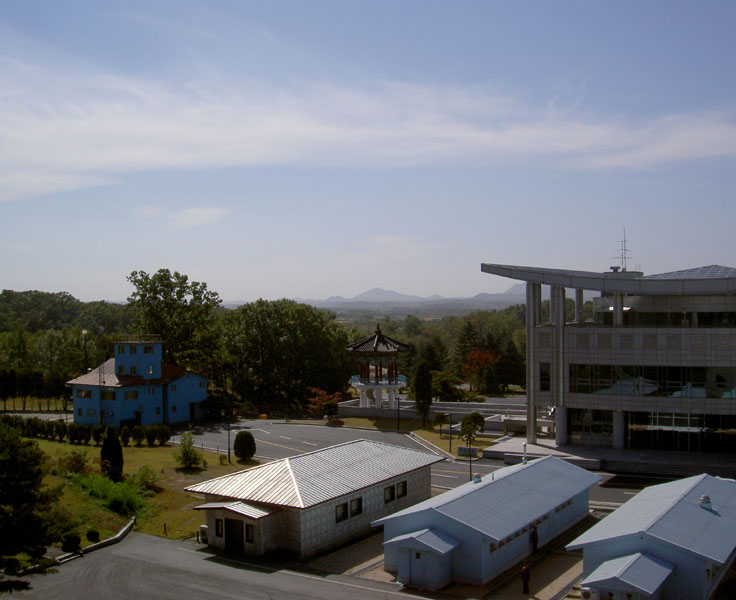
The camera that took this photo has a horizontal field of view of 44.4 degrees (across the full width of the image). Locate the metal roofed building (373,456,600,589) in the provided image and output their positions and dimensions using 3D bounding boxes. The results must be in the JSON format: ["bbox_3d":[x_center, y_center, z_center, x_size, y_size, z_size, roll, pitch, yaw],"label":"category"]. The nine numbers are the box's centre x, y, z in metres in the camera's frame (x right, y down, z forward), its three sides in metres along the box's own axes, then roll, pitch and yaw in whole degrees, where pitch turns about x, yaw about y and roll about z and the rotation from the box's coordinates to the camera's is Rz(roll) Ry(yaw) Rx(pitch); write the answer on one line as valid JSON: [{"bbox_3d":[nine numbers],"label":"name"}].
[{"bbox_3d":[8.780,14.775,62.888,8.600,4.270,23.400,0,0,31],"label":"metal roofed building"}]

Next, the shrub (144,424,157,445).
[{"bbox_3d":[-24.947,15.606,103.622,1.500,2.500,1.500,0,0,0],"label":"shrub"}]

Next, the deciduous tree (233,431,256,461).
[{"bbox_3d":[-13.060,15.367,95.322,2.450,3.050,2.450,0,0,0],"label":"deciduous tree"}]

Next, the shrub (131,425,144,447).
[{"bbox_3d":[-26.499,15.606,103.622,1.600,2.500,1.600,0,0,0],"label":"shrub"}]

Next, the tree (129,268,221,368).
[{"bbox_3d":[-30.802,6.102,142.009,15.000,21.400,14.000,0,0,0],"label":"tree"}]

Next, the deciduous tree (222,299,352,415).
[{"bbox_3d":[-12.326,8.506,138.012,19.500,16.800,16.000,0,0,0],"label":"deciduous tree"}]

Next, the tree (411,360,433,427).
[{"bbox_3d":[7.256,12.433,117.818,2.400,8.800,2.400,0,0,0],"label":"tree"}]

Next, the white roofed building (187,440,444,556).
[{"bbox_3d":[-3.231,14.242,69.687,10.200,5.320,22.300,0,0,31],"label":"white roofed building"}]

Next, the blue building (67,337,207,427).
[{"bbox_3d":[-31.659,10.876,125.193,12.500,11.900,15.000,0,0,31],"label":"blue building"}]

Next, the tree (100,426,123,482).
[{"bbox_3d":[-23.295,13.986,82.020,2.000,5.200,2.000,0,0,0],"label":"tree"}]

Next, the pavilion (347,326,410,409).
[{"bbox_3d":[1.545,9.712,132.514,9.300,11.600,9.300,0,0,31],"label":"pavilion"}]

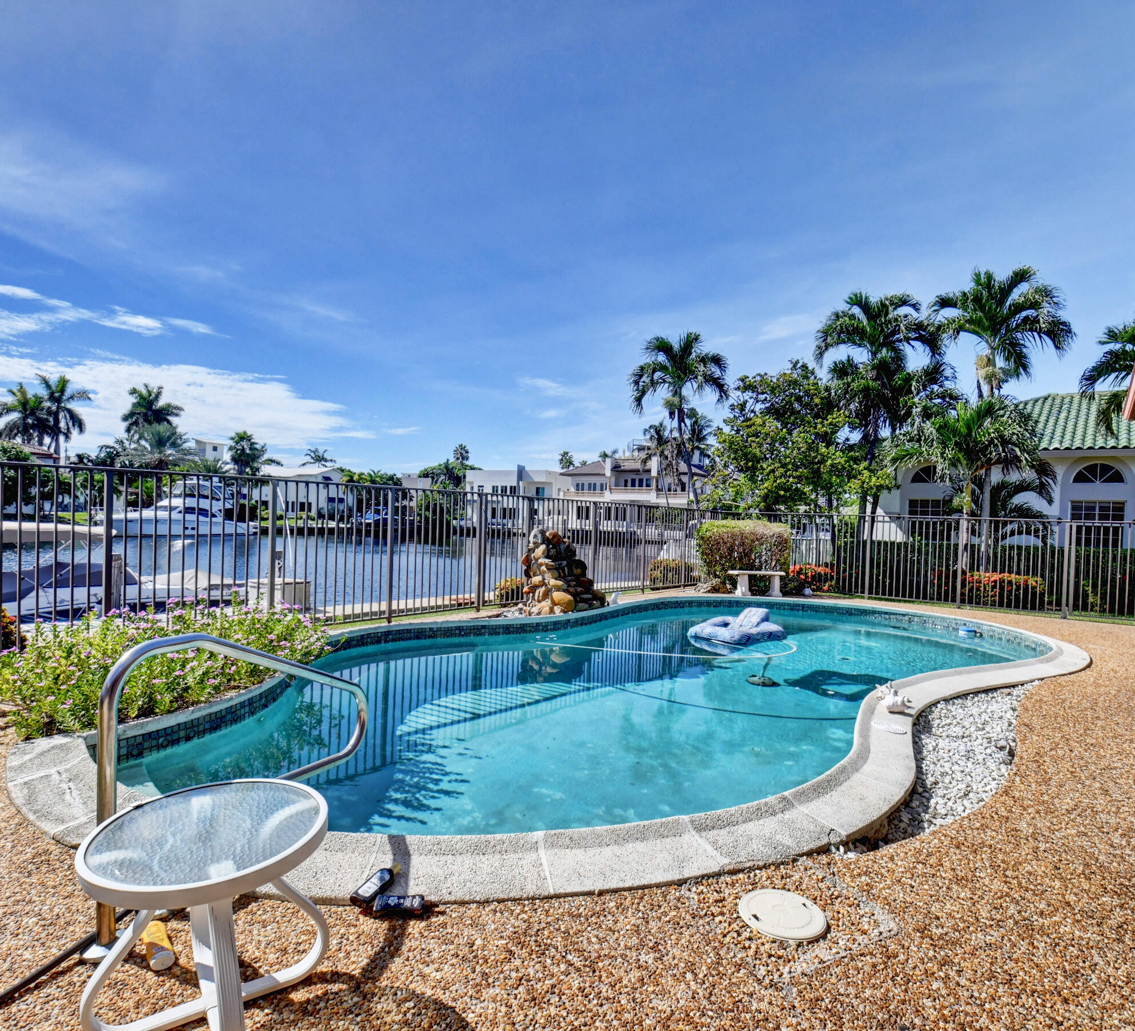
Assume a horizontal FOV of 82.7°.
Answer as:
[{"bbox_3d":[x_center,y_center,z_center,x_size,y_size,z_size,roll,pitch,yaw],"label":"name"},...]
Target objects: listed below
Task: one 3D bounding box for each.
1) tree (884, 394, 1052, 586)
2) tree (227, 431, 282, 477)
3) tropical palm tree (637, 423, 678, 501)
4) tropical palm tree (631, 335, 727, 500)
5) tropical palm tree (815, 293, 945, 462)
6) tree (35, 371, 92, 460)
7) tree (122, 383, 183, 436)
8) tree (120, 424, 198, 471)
[{"bbox_3d":[7.313,-0.365,11.798,2.800,3.590,2.700,2,0,32],"label":"tree"},{"bbox_3d":[-32.260,-4.019,65.995,4.800,9.430,4.600,2,0,-26],"label":"tree"},{"bbox_3d":[8.874,-3.764,64.994,4.100,11.130,4.100,2,0,8],"label":"tropical palm tree"},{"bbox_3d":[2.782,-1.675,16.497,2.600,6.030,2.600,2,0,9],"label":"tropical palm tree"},{"bbox_3d":[6.466,-1.621,13.497,2.600,6.060,2.600,2,0,25],"label":"tropical palm tree"},{"bbox_3d":[-51.712,-7.143,65.993,5.200,14.820,5.200,2,0,-38],"label":"tree"},{"bbox_3d":[-43.955,-6.747,67.993,5.500,14.450,5.500,2,0,-33],"label":"tree"},{"bbox_3d":[-35.575,-3.670,55.996,5.800,8.530,5.800,2,0,-32],"label":"tree"}]

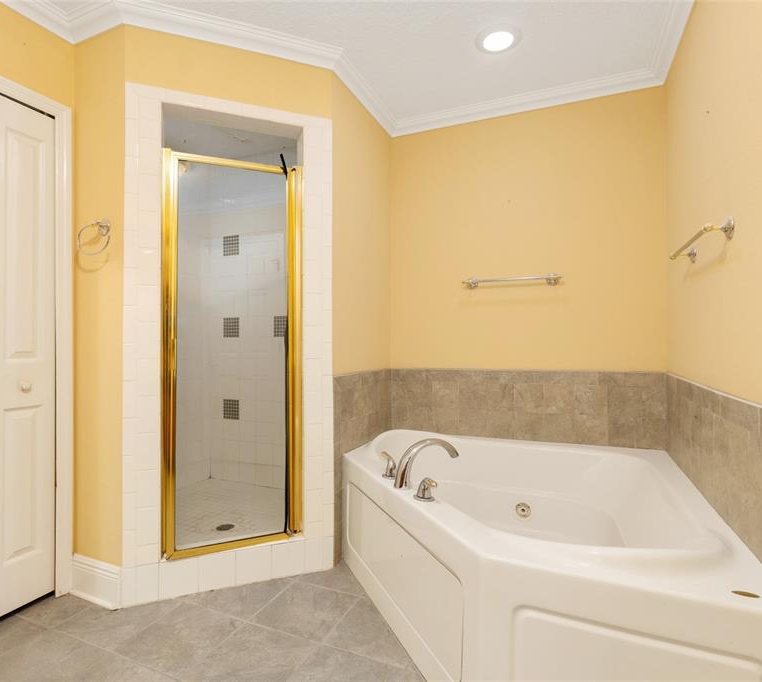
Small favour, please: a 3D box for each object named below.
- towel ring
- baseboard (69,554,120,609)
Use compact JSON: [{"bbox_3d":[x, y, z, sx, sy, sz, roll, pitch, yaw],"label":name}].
[{"bbox_3d":[-1.166,-0.420,1.735,0.172,0.152,0.075,0,0,22],"label":"towel ring"},{"bbox_3d":[-1.195,0.997,1.776,0.305,0.166,0.025,0,0,22],"label":"baseboard"}]

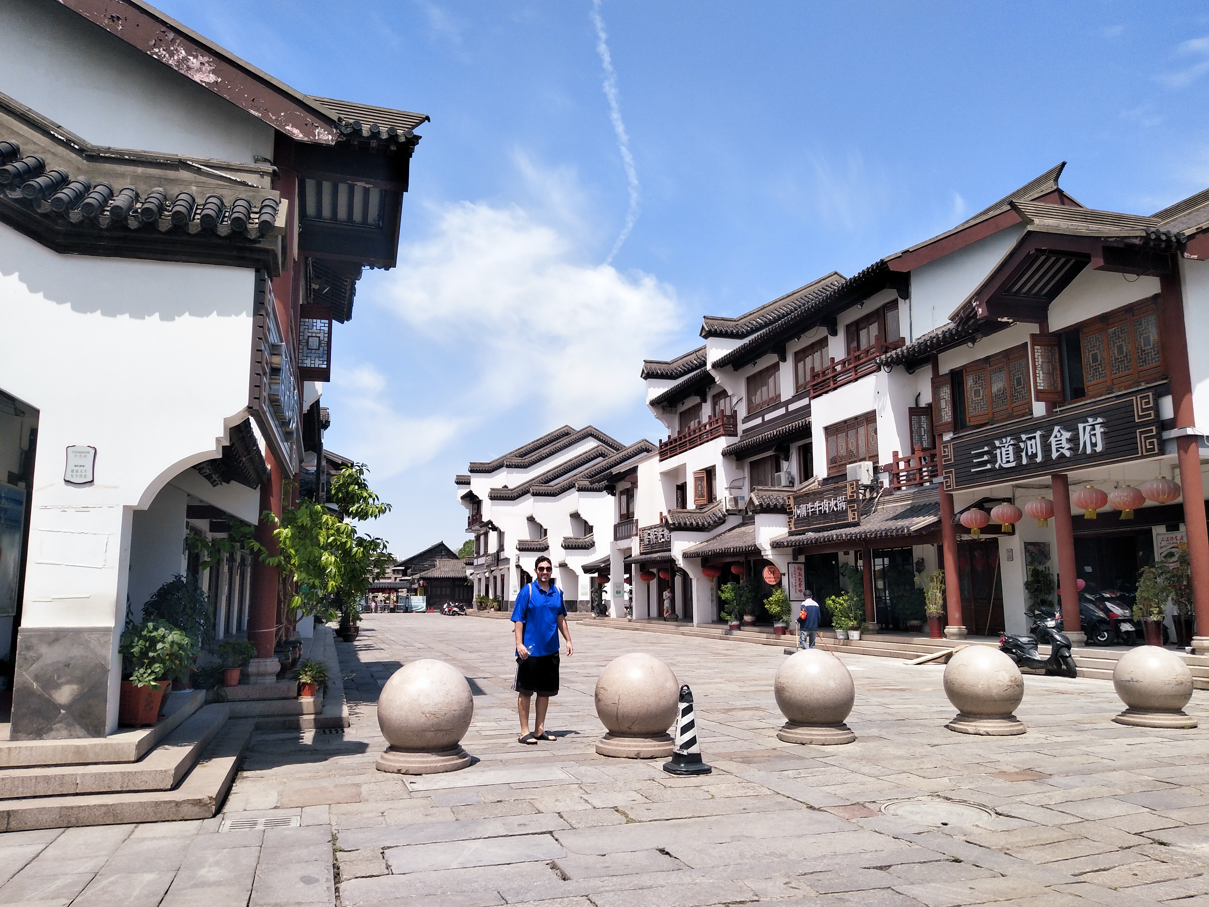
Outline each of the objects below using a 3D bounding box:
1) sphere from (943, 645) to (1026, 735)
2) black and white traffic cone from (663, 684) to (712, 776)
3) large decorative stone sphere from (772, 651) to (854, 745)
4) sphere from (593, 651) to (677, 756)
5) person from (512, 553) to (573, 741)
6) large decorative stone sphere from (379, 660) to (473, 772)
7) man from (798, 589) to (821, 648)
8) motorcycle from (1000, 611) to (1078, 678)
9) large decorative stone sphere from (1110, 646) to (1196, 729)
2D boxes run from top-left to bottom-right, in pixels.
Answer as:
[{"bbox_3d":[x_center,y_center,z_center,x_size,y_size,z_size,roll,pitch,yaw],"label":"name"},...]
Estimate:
[{"bbox_3d":[4.163,2.574,9.965,0.804,0.886,0.804,0,-9,0],"label":"sphere"},{"bbox_3d":[0.697,2.316,7.710,0.370,0.688,0.370,1,-9,-12],"label":"black and white traffic cone"},{"bbox_3d":[2.167,2.475,9.358,0.804,0.886,0.804,0,-9,0],"label":"large decorative stone sphere"},{"bbox_3d":[0.314,2.354,8.614,0.804,0.886,0.804,0,-9,0],"label":"sphere"},{"bbox_3d":[-0.643,1.978,9.341,0.550,1.846,0.380,4,-10,-27],"label":"person"},{"bbox_3d":[-1.540,2.228,7.829,0.804,0.886,0.804,0,-9,0],"label":"large decorative stone sphere"},{"bbox_3d":[4.533,3.816,20.179,0.520,1.548,0.360,0,-9,0],"label":"man"},{"bbox_3d":[8.110,3.546,16.946,0.680,1.120,1.780,3,-9,-23],"label":"motorcycle"},{"bbox_3d":[6.330,2.661,10.486,0.804,0.886,0.804,0,-9,0],"label":"large decorative stone sphere"}]

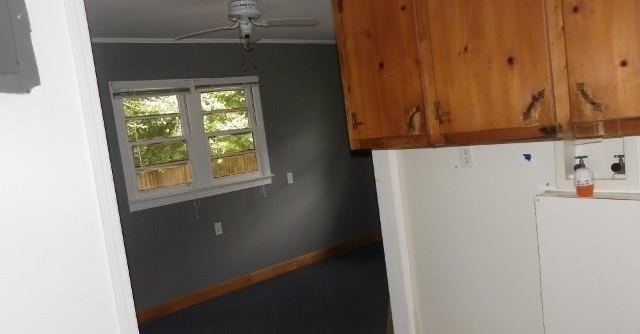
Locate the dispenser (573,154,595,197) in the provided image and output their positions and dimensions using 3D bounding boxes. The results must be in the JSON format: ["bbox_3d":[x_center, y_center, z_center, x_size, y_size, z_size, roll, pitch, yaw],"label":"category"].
[{"bbox_3d":[1.011,0.034,1.843,0.065,0.157,0.047,-2,7,42],"label":"dispenser"}]

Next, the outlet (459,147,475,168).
[{"bbox_3d":[0.712,-0.050,2.331,0.010,0.115,0.072,-11,7,-38],"label":"outlet"}]

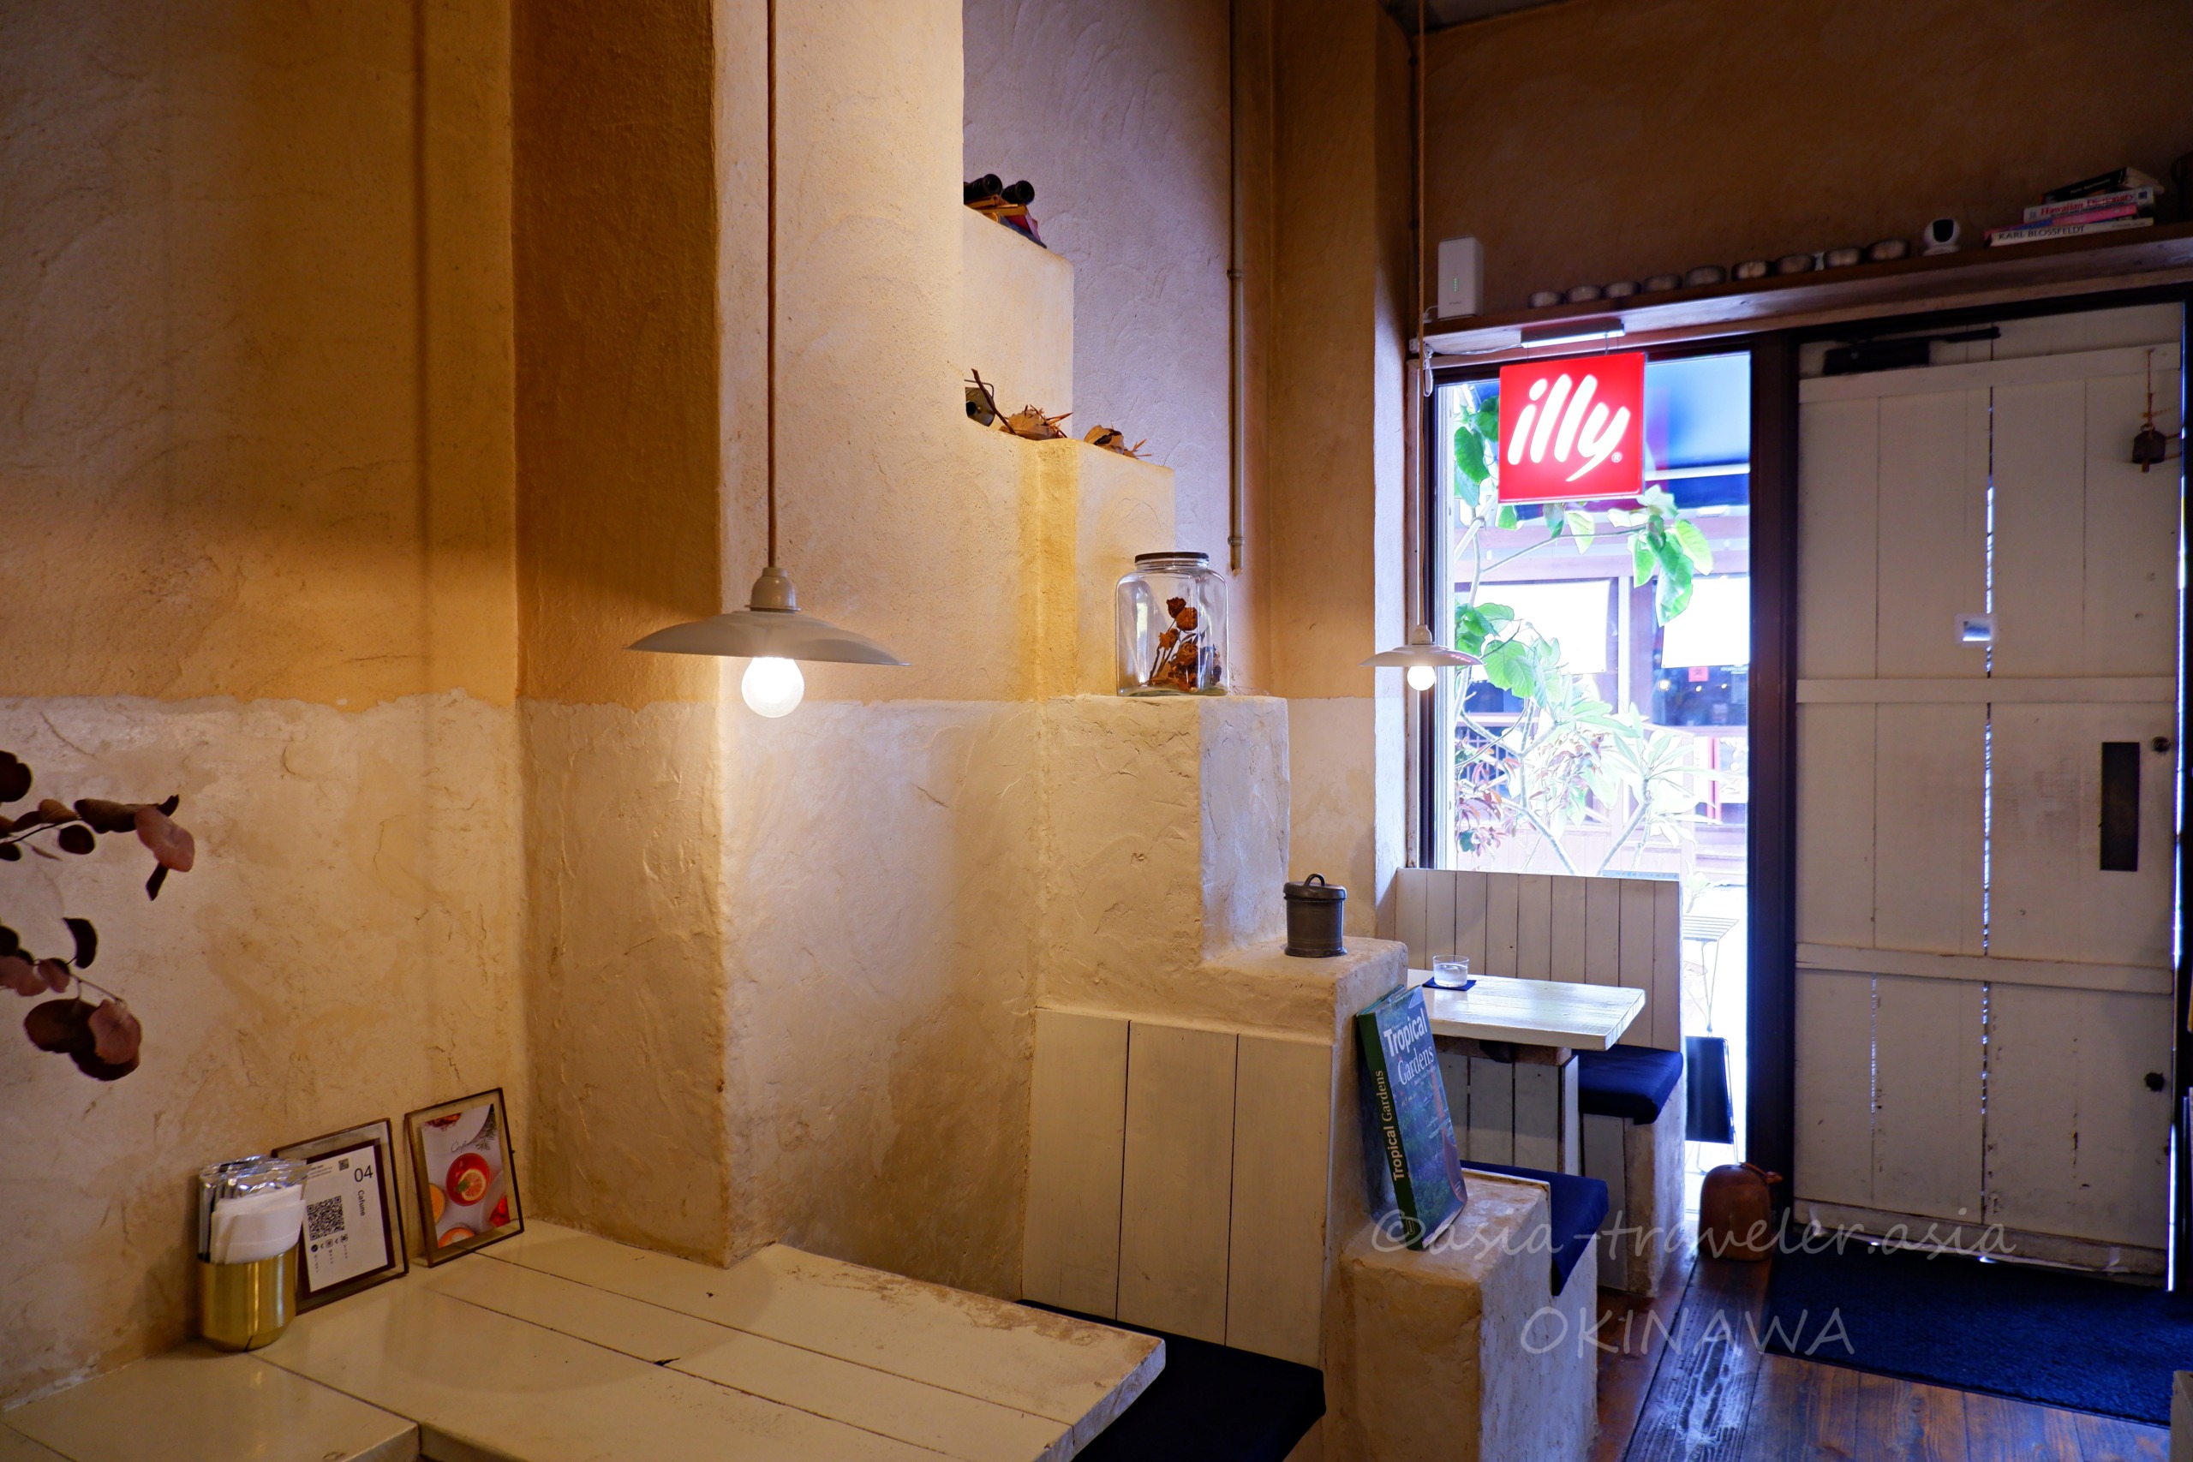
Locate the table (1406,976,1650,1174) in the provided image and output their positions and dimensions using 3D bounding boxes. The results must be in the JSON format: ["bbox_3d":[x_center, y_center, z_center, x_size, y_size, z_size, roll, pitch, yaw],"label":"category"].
[{"bbox_3d":[0.737,0.885,2.892,0.668,0.681,0.470,0,1,30],"label":"table"}]

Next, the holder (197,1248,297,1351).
[{"bbox_3d":[-0.806,0.535,1.335,0.081,0.086,0.081,0,1,30],"label":"holder"}]

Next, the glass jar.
[{"bbox_3d":[0.112,-0.155,2.065,0.164,0.204,0.164,0,1,30],"label":"glass jar"}]

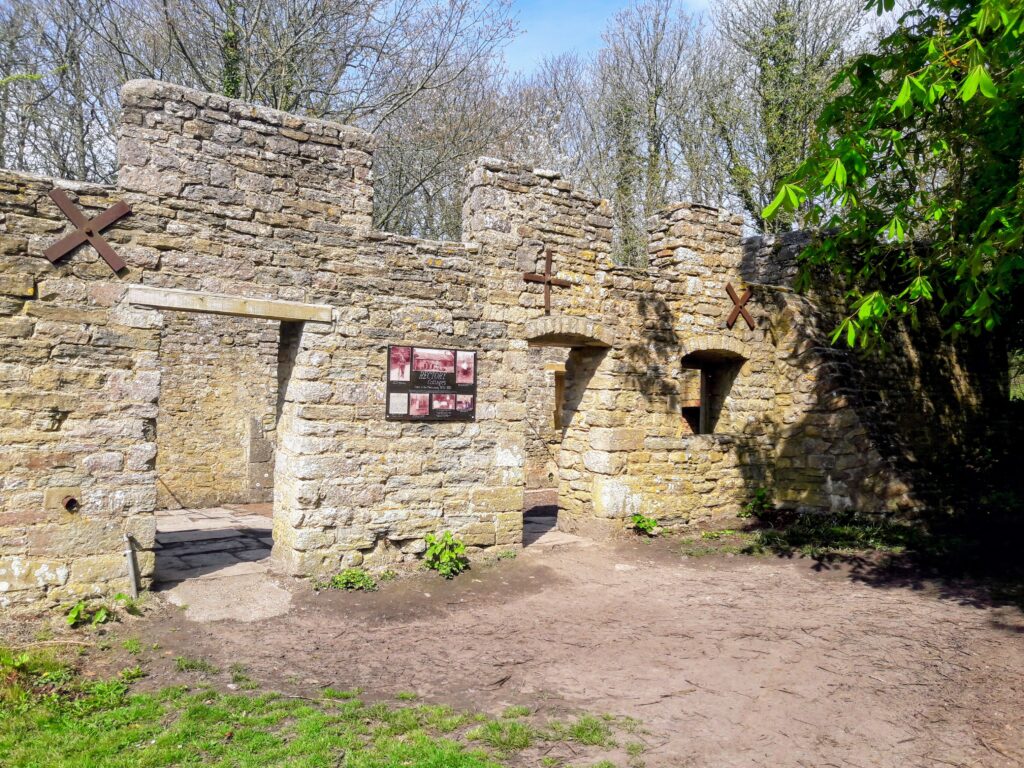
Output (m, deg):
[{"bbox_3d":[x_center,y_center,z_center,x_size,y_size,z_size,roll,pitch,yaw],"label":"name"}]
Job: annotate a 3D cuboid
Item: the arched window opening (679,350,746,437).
[{"bbox_3d":[2.450,0.098,10.772,1.340,1.090,0.450,2,-2,-40],"label":"arched window opening"}]

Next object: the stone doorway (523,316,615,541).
[{"bbox_3d":[0.452,0.475,9.270,1.326,2.366,0.550,2,-2,-40],"label":"stone doorway"}]

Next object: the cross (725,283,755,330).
[{"bbox_3d":[2.943,-0.990,10.723,0.610,0.580,0.070,2,-2,-40],"label":"cross"}]

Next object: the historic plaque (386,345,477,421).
[{"bbox_3d":[-0.752,0.006,7.870,1.022,0.697,0.030,2,-2,-40],"label":"historic plaque"}]

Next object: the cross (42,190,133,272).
[{"bbox_3d":[-3.026,-1.090,5.907,0.550,0.544,0.070,2,-2,-40],"label":"cross"}]

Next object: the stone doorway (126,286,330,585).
[{"bbox_3d":[-2.385,0.438,6.821,1.645,2.281,0.510,2,-2,-40],"label":"stone doorway"}]

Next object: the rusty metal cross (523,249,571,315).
[{"bbox_3d":[0.364,-1.072,8.786,0.682,0.696,0.070,2,-2,-40],"label":"rusty metal cross"}]

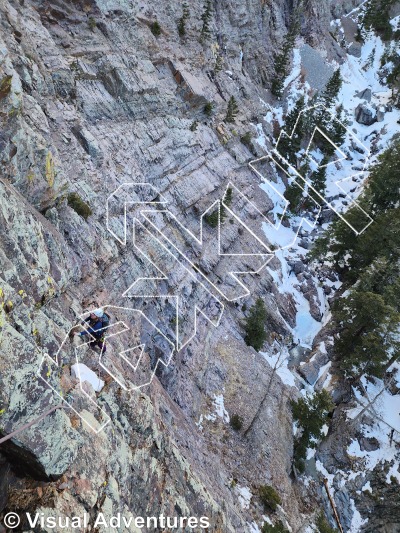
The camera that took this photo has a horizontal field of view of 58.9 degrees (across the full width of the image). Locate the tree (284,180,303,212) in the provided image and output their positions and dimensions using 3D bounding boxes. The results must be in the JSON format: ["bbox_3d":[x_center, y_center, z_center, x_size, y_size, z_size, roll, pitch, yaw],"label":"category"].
[{"bbox_3d":[9.901,-7.171,36.500,1.770,3.520,1.770,9,33,0],"label":"tree"}]

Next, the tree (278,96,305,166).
[{"bbox_3d":[11.232,-15.794,42.000,2.480,8.000,2.480,9,33,0],"label":"tree"}]

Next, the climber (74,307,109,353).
[{"bbox_3d":[-2.696,1.590,8.800,0.750,1.400,0.700,-5,35,-21],"label":"climber"}]

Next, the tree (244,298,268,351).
[{"bbox_3d":[4.954,4.956,30.198,2.070,5.740,2.070,1,35,0],"label":"tree"}]

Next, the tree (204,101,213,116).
[{"bbox_3d":[1.243,-22.803,51.132,1.160,2.130,1.160,1,35,0],"label":"tree"}]

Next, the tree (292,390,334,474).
[{"bbox_3d":[8.569,12.116,26.073,2.990,9.500,2.990,1,35,0],"label":"tree"}]

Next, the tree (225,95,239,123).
[{"bbox_3d":[4.758,-23.406,52.854,2.110,3.570,2.110,1,35,0],"label":"tree"}]

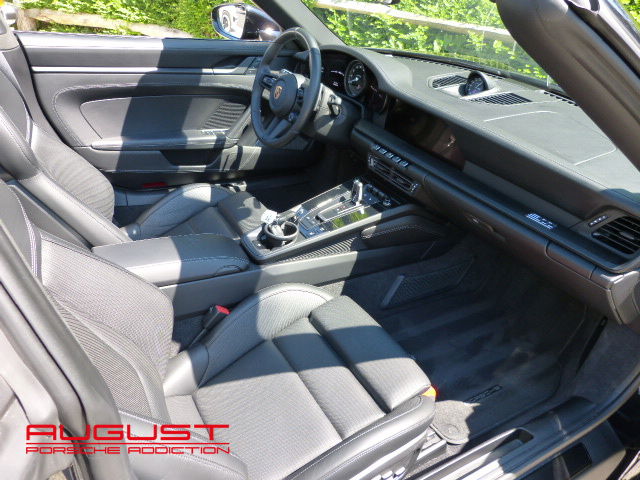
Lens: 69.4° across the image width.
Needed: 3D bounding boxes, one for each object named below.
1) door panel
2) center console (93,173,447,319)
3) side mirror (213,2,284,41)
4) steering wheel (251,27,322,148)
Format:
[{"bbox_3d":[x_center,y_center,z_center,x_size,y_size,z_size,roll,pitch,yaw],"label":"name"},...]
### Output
[{"bbox_3d":[-0.431,-0.436,1.628,1.000,0.520,0.150,-12,34,-29],"label":"door panel"},{"bbox_3d":[-0.095,-0.021,1.179,0.930,0.250,0.280,-12,34,-29],"label":"center console"},{"bbox_3d":[-0.288,-0.840,1.778,0.180,0.135,0.230,-18,37,-35],"label":"side mirror"},{"bbox_3d":[-0.087,-0.454,1.414,0.095,0.365,0.365,4,26,-37],"label":"steering wheel"}]

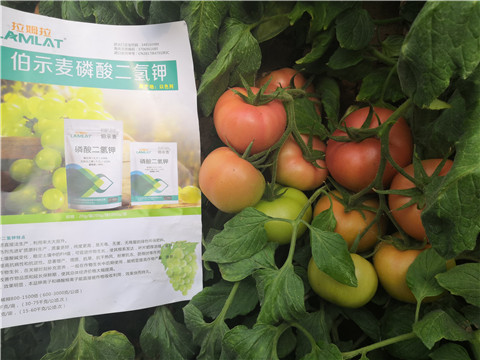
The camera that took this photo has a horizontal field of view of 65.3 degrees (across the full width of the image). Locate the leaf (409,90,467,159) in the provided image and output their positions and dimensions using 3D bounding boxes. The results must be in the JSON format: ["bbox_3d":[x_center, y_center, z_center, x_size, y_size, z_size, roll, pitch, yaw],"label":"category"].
[{"bbox_3d":[0.248,-0.070,0.470,0.072,0.085,0.030,0,0,6],"label":"leaf"}]

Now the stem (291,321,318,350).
[{"bbox_3d":[0.069,0.164,0.395,0.027,0.032,0.014,0,6,0],"label":"stem"}]

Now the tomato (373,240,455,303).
[{"bbox_3d":[0.189,0.100,0.410,0.087,0.070,0.087,-5,30,3],"label":"tomato"}]

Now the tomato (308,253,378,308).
[{"bbox_3d":[0.117,0.114,0.425,0.078,0.064,0.076,-3,18,0],"label":"tomato"}]

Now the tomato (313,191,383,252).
[{"bbox_3d":[0.121,0.047,0.420,0.077,0.068,0.077,0,49,0],"label":"tomato"}]

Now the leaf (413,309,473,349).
[{"bbox_3d":[0.211,0.155,0.390,0.062,0.042,0.032,0,6,0],"label":"leaf"}]

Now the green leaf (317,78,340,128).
[{"bbox_3d":[0.099,-0.087,0.420,0.026,0.058,0.022,-12,-6,3],"label":"green leaf"}]

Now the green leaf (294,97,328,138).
[{"bbox_3d":[0.078,-0.068,0.410,0.038,0.045,0.020,-12,-6,2],"label":"green leaf"}]

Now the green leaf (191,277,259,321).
[{"bbox_3d":[-0.018,0.137,0.430,0.078,0.052,0.022,6,-12,2],"label":"green leaf"}]

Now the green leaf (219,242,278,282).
[{"bbox_3d":[0.007,0.082,0.375,0.061,0.040,0.024,-15,0,-1],"label":"green leaf"}]

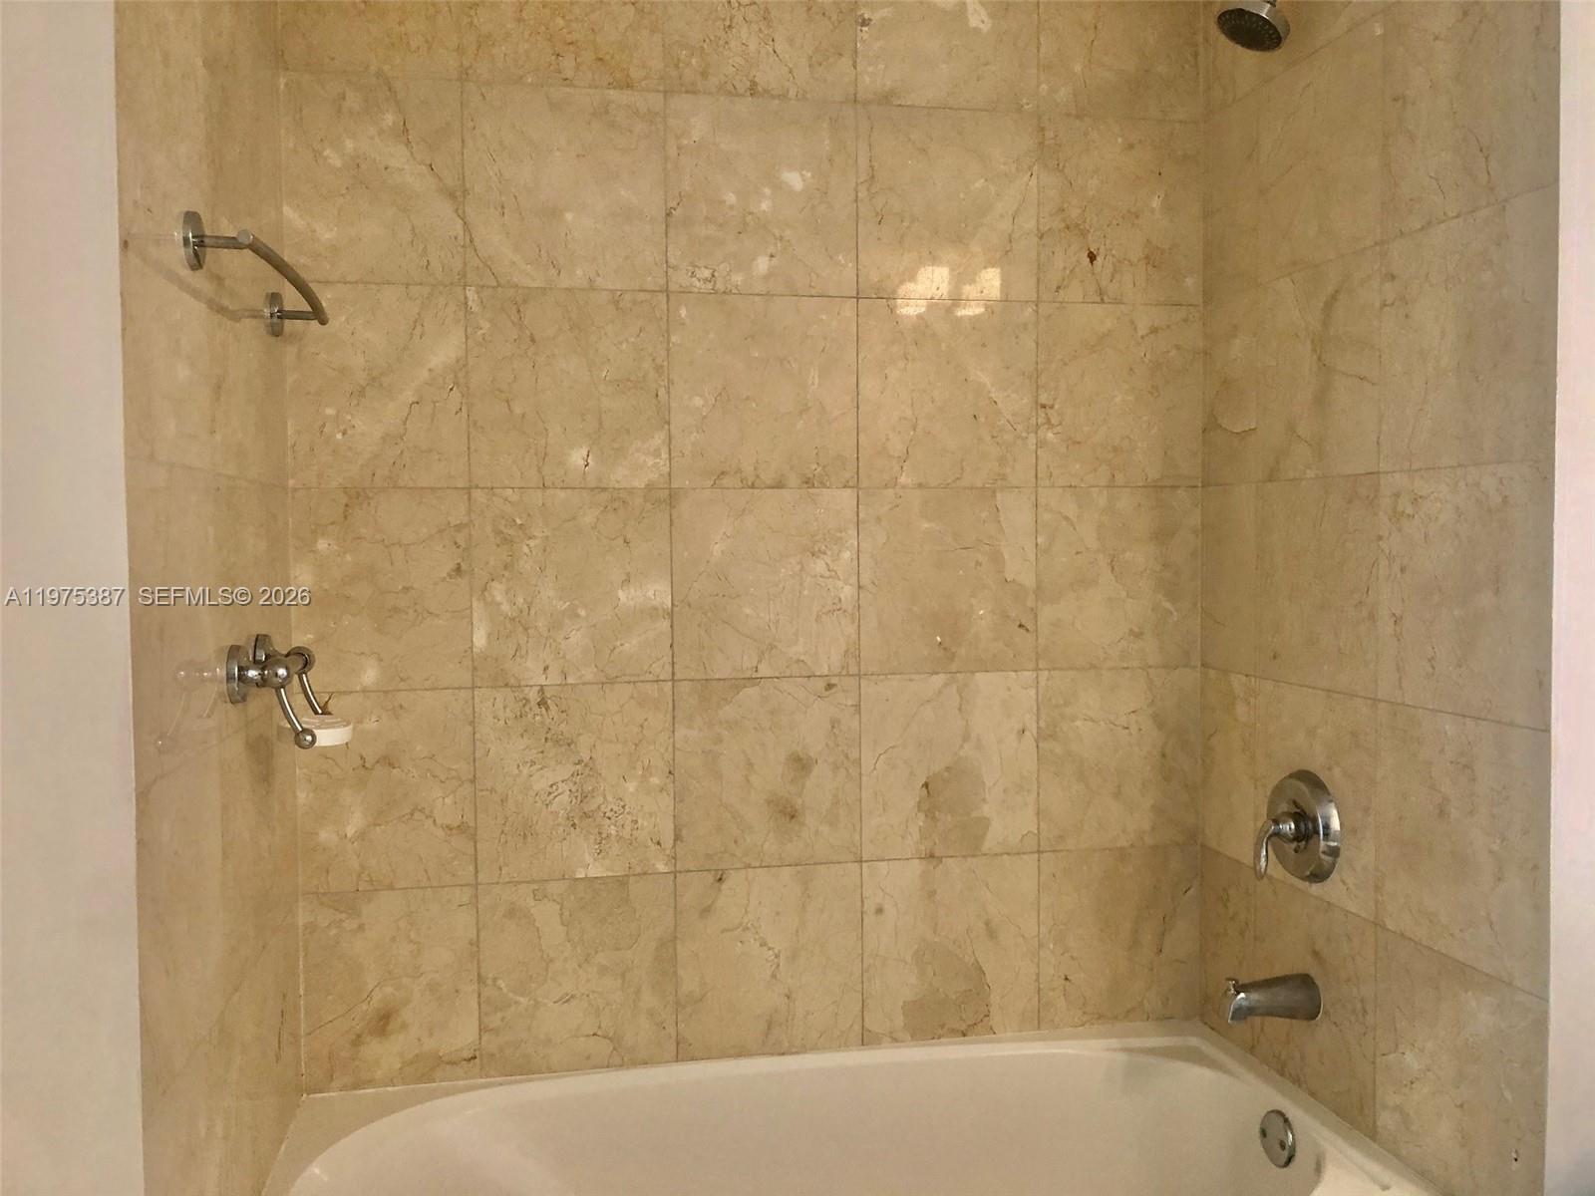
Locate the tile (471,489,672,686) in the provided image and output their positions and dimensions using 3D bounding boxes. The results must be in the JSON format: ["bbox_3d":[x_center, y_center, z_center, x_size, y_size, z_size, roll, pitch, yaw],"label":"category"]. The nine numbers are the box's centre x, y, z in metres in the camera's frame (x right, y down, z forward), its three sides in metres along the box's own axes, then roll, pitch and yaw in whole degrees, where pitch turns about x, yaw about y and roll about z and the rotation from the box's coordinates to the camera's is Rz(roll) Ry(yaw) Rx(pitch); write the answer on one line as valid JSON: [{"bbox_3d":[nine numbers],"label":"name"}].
[{"bbox_3d":[-0.352,-0.018,2.019,0.305,0.305,0.014,-1,3,-11],"label":"tile"}]

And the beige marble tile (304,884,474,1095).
[{"bbox_3d":[-0.620,0.597,1.982,0.259,0.304,0.012,-1,3,-11],"label":"beige marble tile"}]

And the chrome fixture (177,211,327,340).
[{"bbox_3d":[-0.663,-0.396,1.629,0.079,0.063,0.500,-1,3,-11],"label":"chrome fixture"}]

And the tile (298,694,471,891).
[{"bbox_3d":[-0.627,0.293,1.979,0.259,0.305,0.014,-1,3,-11],"label":"tile"}]

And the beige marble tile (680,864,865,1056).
[{"bbox_3d":[-0.044,0.589,2.102,0.305,0.305,0.010,-1,3,-11],"label":"beige marble tile"}]

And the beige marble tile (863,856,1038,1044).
[{"bbox_3d":[0.256,0.581,2.148,0.305,0.304,0.012,-1,3,-11],"label":"beige marble tile"}]

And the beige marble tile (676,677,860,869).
[{"bbox_3d":[-0.047,0.282,2.078,0.305,0.305,0.012,-1,3,-11],"label":"beige marble tile"}]

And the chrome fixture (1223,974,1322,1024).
[{"bbox_3d":[0.695,0.594,1.904,0.128,0.069,0.063,-1,3,-11],"label":"chrome fixture"}]

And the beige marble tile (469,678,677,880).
[{"bbox_3d":[-0.347,0.288,2.029,0.305,0.305,0.010,-1,3,-11],"label":"beige marble tile"}]

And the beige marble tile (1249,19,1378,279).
[{"bbox_3d":[0.751,-0.631,1.859,0.012,0.305,0.301,-1,3,-12],"label":"beige marble tile"}]

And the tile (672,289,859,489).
[{"bbox_3d":[-0.052,-0.327,2.050,0.305,0.305,0.012,-1,3,-11],"label":"tile"}]

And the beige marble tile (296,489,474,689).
[{"bbox_3d":[-0.625,-0.013,1.952,0.257,0.303,0.010,-1,3,-11],"label":"beige marble tile"}]

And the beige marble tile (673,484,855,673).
[{"bbox_3d":[-0.049,-0.022,2.064,0.305,0.305,0.012,-1,3,-11],"label":"beige marble tile"}]

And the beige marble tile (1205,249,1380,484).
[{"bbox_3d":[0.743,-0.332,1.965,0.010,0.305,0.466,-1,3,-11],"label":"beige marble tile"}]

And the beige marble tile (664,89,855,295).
[{"bbox_3d":[-0.056,-0.635,2.050,0.305,0.305,0.014,-1,3,-11],"label":"beige marble tile"}]

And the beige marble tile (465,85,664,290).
[{"bbox_3d":[-0.355,-0.630,1.988,0.305,0.305,0.010,-1,3,-11],"label":"beige marble tile"}]

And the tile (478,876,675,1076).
[{"bbox_3d":[-0.345,0.595,2.043,0.305,0.305,0.010,-1,3,-11],"label":"tile"}]

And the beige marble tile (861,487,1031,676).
[{"bbox_3d":[0.252,-0.028,2.134,0.305,0.305,0.010,-1,3,-11],"label":"beige marble tile"}]

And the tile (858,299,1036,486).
[{"bbox_3d":[0.247,-0.333,2.110,0.303,0.303,0.010,-1,3,-11],"label":"tile"}]

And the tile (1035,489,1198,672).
[{"bbox_3d":[0.542,-0.033,2.176,0.290,0.305,0.012,-1,3,-11],"label":"tile"}]

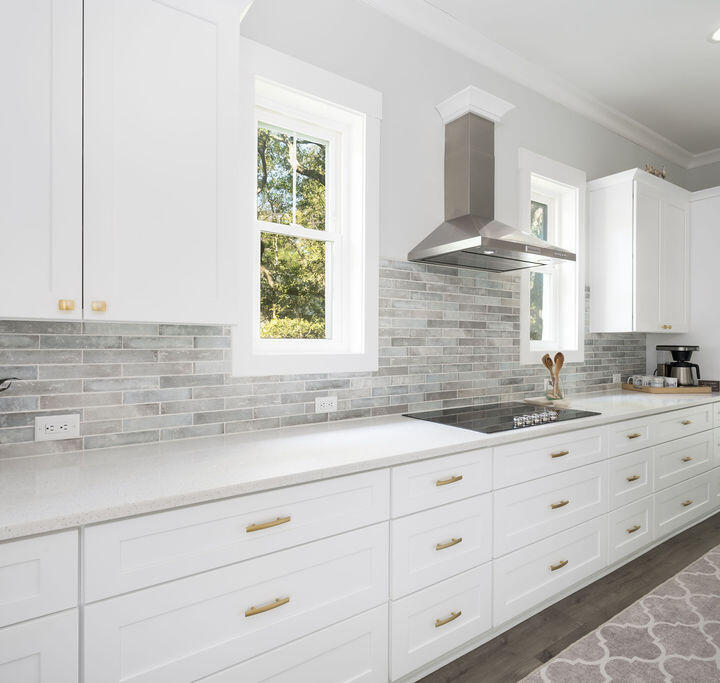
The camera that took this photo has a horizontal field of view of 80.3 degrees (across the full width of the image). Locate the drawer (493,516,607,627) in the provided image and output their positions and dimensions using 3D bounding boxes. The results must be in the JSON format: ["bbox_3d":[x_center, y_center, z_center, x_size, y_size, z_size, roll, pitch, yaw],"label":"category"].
[{"bbox_3d":[0.812,1.035,2.166,0.886,0.282,0.430,0,0,-33],"label":"drawer"}]

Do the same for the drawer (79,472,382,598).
[{"bbox_3d":[-0.380,0.523,1.397,0.875,0.181,0.430,0,0,-33],"label":"drawer"}]

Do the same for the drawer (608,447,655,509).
[{"bbox_3d":[1.417,0.769,2.621,0.510,0.290,0.520,0,0,-33],"label":"drawer"}]

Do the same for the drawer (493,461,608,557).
[{"bbox_3d":[0.807,0.769,2.249,0.919,0.290,0.550,0,0,-33],"label":"drawer"}]

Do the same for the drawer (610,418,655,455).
[{"bbox_3d":[1.417,0.536,2.621,0.510,0.176,0.520,0,0,-33],"label":"drawer"}]

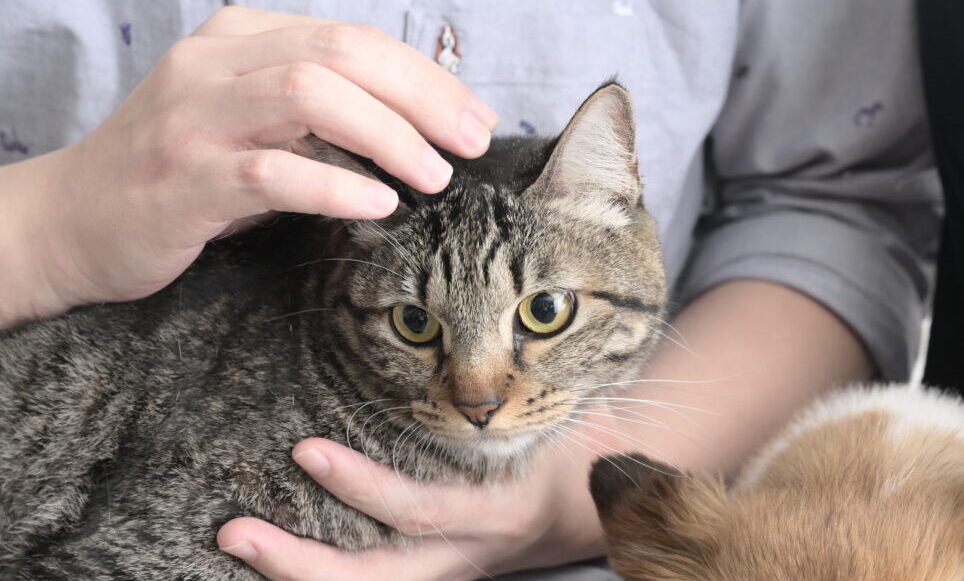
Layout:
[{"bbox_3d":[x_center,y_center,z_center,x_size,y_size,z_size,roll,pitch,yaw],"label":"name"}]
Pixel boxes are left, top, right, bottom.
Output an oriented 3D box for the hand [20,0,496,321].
[{"bbox_3d":[-0.074,-0.041,0.605,0.155,0.100,0.088,4,9,6],"label":"hand"}]

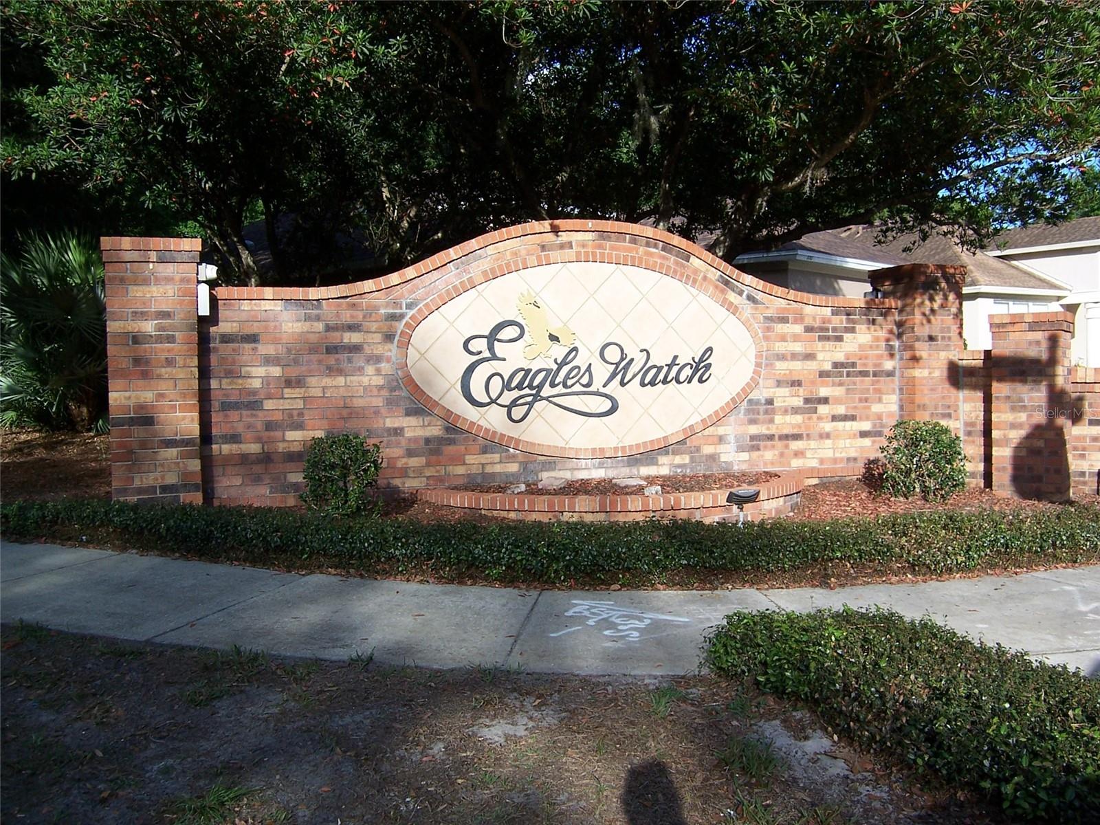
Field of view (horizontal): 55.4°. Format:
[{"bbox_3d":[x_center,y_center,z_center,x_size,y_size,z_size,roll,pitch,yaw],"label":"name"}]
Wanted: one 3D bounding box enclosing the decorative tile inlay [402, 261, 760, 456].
[{"bbox_3d":[0.349,-0.443,8.533,3.227,1.613,0.100,-2,2,-22],"label":"decorative tile inlay"}]

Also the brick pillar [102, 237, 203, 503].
[{"bbox_3d":[-2.800,-0.279,7.512,0.635,1.847,0.635,-1,2,-15],"label":"brick pillar"}]

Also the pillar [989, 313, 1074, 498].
[{"bbox_3d":[4.465,-0.057,9.714,0.635,1.701,0.635,0,2,33],"label":"pillar"}]

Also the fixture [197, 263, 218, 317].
[{"bbox_3d":[-2.430,-0.870,7.459,0.124,0.378,0.130,-1,2,-15],"label":"fixture"}]

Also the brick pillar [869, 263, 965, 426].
[{"bbox_3d":[3.570,-0.353,10.190,0.635,2.077,0.635,-2,2,-23],"label":"brick pillar"}]

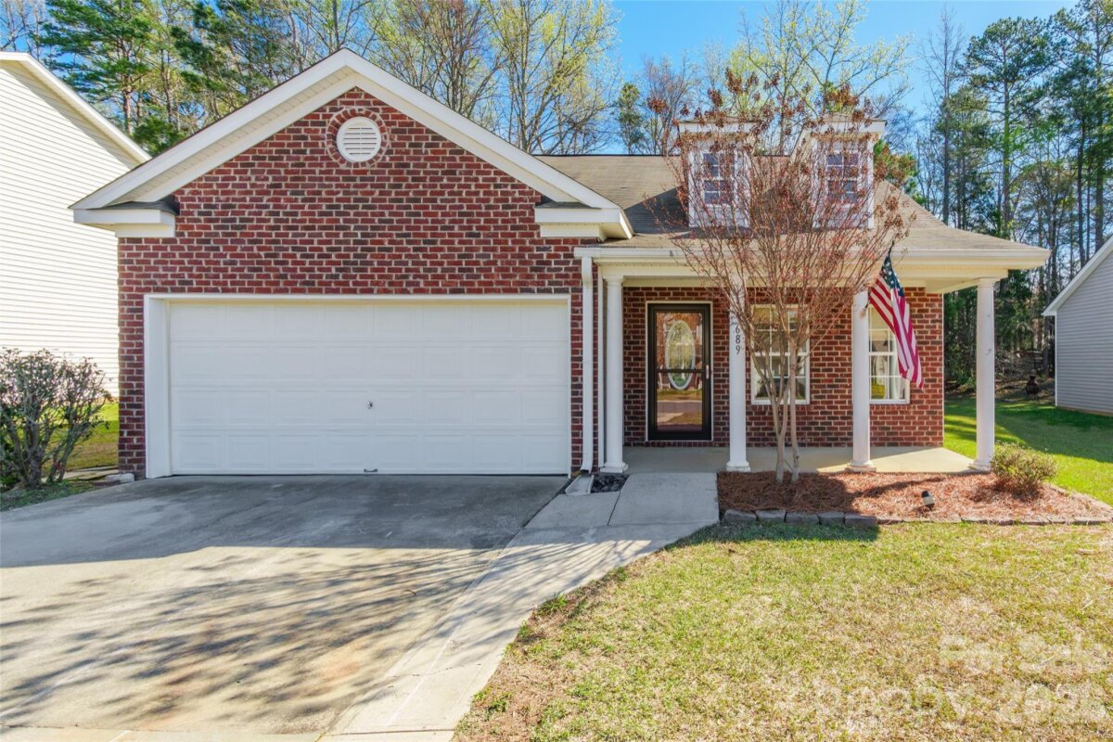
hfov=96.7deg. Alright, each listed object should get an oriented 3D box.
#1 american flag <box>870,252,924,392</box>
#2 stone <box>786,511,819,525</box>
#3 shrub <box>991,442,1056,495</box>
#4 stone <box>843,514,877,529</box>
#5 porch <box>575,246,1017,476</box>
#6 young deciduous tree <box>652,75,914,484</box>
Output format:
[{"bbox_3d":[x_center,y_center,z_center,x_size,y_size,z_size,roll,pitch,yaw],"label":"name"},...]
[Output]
[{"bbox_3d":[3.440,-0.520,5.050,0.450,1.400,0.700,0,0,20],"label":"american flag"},{"bbox_3d":[2.290,1.385,4.620,0.295,0.100,0.180,0,0,0],"label":"stone"},{"bbox_3d":[4.960,1.020,5.250,0.680,0.540,0.640,0,0,0],"label":"shrub"},{"bbox_3d":[2.810,1.390,4.560,0.295,0.100,0.180,0,0,0],"label":"stone"},{"bbox_3d":[3.200,-0.080,6.500,5.000,2.620,2.200,0,0,0],"label":"porch"},{"bbox_3d":[2.440,-0.940,5.300,2.750,4.350,2.450,0,0,0],"label":"young deciduous tree"}]

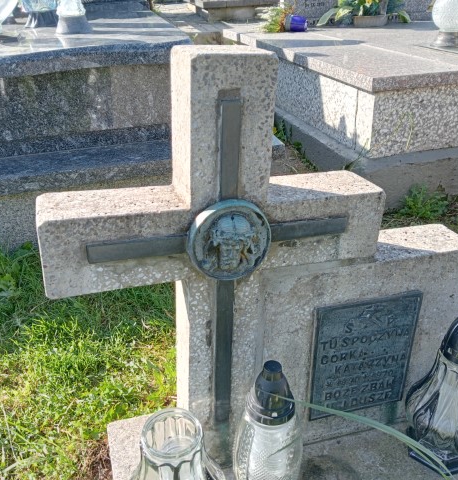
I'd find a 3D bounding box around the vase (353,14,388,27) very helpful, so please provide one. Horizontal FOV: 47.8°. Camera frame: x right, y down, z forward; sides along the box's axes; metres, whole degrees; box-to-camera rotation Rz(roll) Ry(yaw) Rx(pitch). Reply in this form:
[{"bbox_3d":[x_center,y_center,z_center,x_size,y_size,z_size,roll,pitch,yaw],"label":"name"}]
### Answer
[{"bbox_3d":[0.863,-1.335,3.150,0.205,0.075,0.180,-13,30,-22],"label":"vase"}]

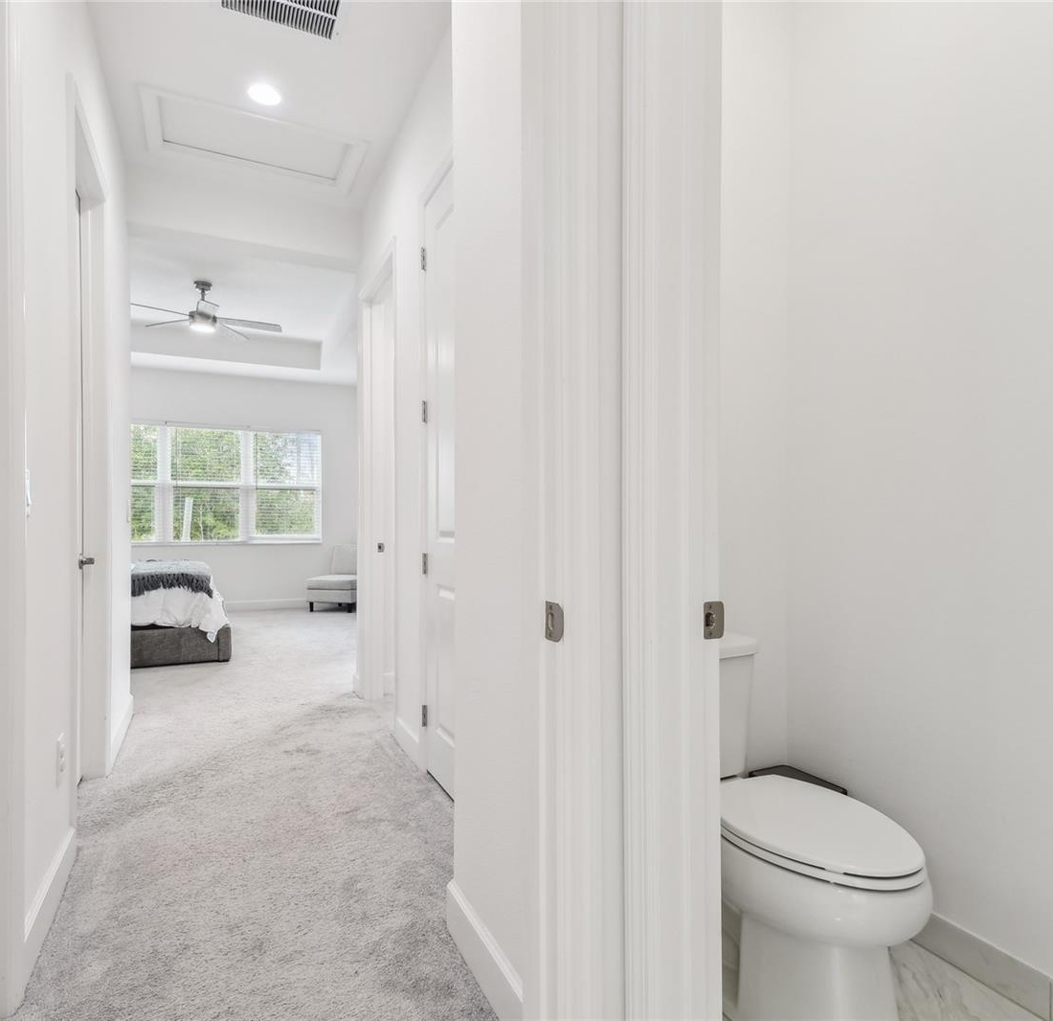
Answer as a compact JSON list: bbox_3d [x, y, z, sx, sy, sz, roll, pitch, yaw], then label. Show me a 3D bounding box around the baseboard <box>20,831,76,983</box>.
[{"bbox_3d":[-1.335,1.078,1.797,0.016,0.122,0.670,0,0,-27],"label":"baseboard"}]

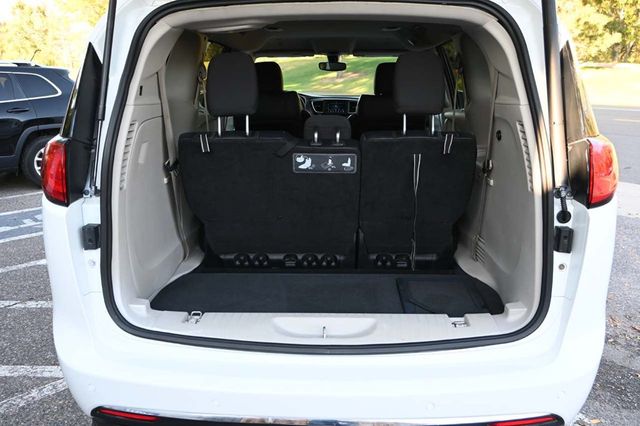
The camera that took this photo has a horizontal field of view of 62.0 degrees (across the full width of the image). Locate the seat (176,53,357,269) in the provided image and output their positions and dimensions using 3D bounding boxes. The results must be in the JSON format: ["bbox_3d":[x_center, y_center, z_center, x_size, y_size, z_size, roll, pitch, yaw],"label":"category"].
[{"bbox_3d":[-0.196,-0.224,2.580,0.735,1.040,0.740,0,14,1],"label":"seat"}]

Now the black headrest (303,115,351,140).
[{"bbox_3d":[0.032,-0.363,2.255,0.195,0.120,0.110,0,14,1],"label":"black headrest"}]

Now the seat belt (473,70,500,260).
[{"bbox_3d":[0.651,-0.171,2.148,0.080,0.790,0.120,0,14,1],"label":"seat belt"}]

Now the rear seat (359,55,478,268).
[{"bbox_3d":[0.408,-0.220,2.565,0.467,1.040,0.740,0,14,1],"label":"rear seat"}]

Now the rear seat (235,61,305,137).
[{"bbox_3d":[-0.363,-0.595,4.277,0.520,1.160,0.800,0,14,1],"label":"rear seat"}]

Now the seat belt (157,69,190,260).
[{"bbox_3d":[-0.579,-0.179,2.179,0.090,0.790,0.120,0,14,1],"label":"seat belt"}]

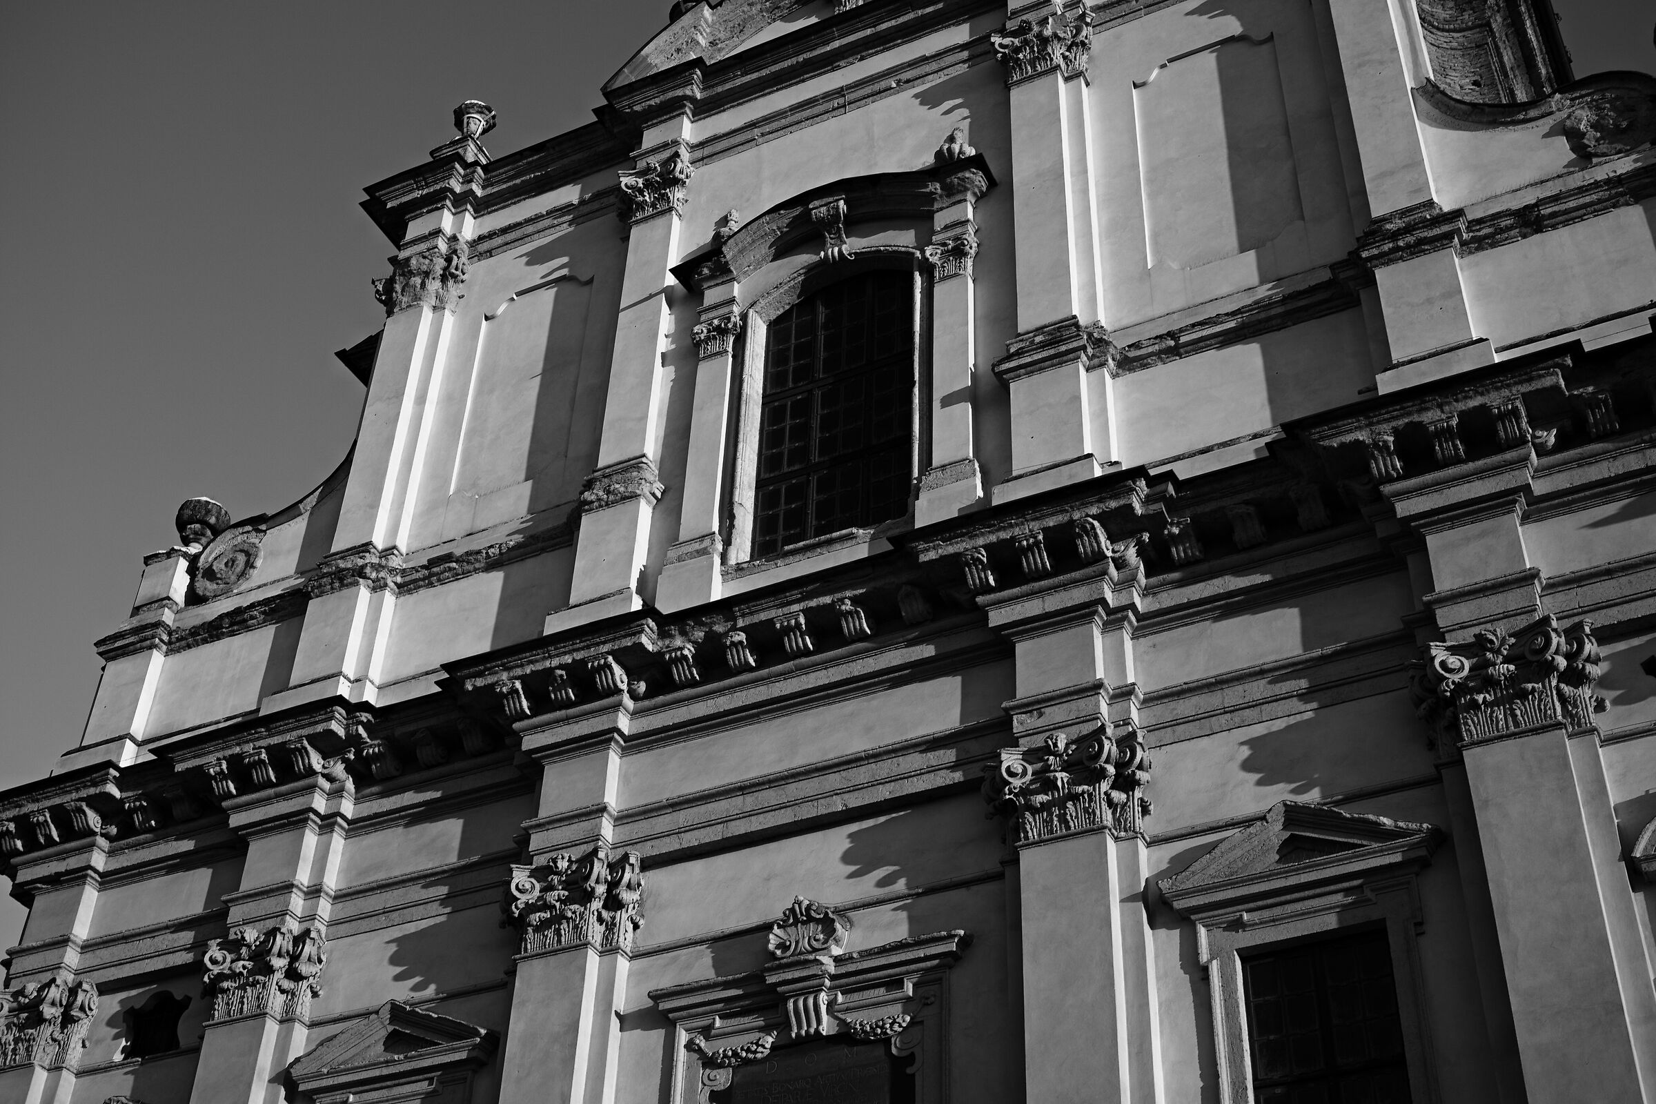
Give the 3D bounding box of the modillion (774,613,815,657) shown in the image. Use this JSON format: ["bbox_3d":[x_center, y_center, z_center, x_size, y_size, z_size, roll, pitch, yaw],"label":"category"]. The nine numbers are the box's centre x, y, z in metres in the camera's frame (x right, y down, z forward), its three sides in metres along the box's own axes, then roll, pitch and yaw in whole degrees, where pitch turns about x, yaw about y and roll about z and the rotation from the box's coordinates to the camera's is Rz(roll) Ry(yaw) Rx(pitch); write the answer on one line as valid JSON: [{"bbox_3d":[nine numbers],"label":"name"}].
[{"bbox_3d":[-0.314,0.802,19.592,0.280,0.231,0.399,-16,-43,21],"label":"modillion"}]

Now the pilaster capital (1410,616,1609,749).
[{"bbox_3d":[5.496,1.190,16.660,1.508,0.942,0.681,-16,-43,21],"label":"pilaster capital"}]

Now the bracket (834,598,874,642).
[{"bbox_3d":[0.270,0.706,21.460,0.280,0.260,0.370,-16,-43,21],"label":"bracket"}]

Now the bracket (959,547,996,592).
[{"bbox_3d":[1.508,0.176,20.798,0.280,0.260,0.370,-16,-43,21],"label":"bracket"}]

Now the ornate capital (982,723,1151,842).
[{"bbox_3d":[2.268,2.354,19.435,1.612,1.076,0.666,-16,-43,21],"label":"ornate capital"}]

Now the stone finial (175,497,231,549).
[{"bbox_3d":[-9.063,-0.240,29.787,0.790,0.840,0.790,1,-39,1],"label":"stone finial"}]

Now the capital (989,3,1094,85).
[{"bbox_3d":[2.786,-6.349,26.555,1.240,1.000,0.520,-16,-43,21],"label":"capital"}]

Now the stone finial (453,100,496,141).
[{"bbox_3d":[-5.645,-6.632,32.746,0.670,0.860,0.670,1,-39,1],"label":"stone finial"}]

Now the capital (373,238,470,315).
[{"bbox_3d":[-5.938,-3.835,30.081,1.400,1.060,0.520,-16,-43,21],"label":"capital"}]

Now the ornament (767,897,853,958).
[{"bbox_3d":[-0.189,3.446,18.732,0.681,0.638,0.406,-16,-43,21],"label":"ornament"}]

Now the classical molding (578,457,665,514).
[{"bbox_3d":[-2.542,-0.792,25.185,1.030,0.620,0.340,-16,-43,21],"label":"classical molding"}]

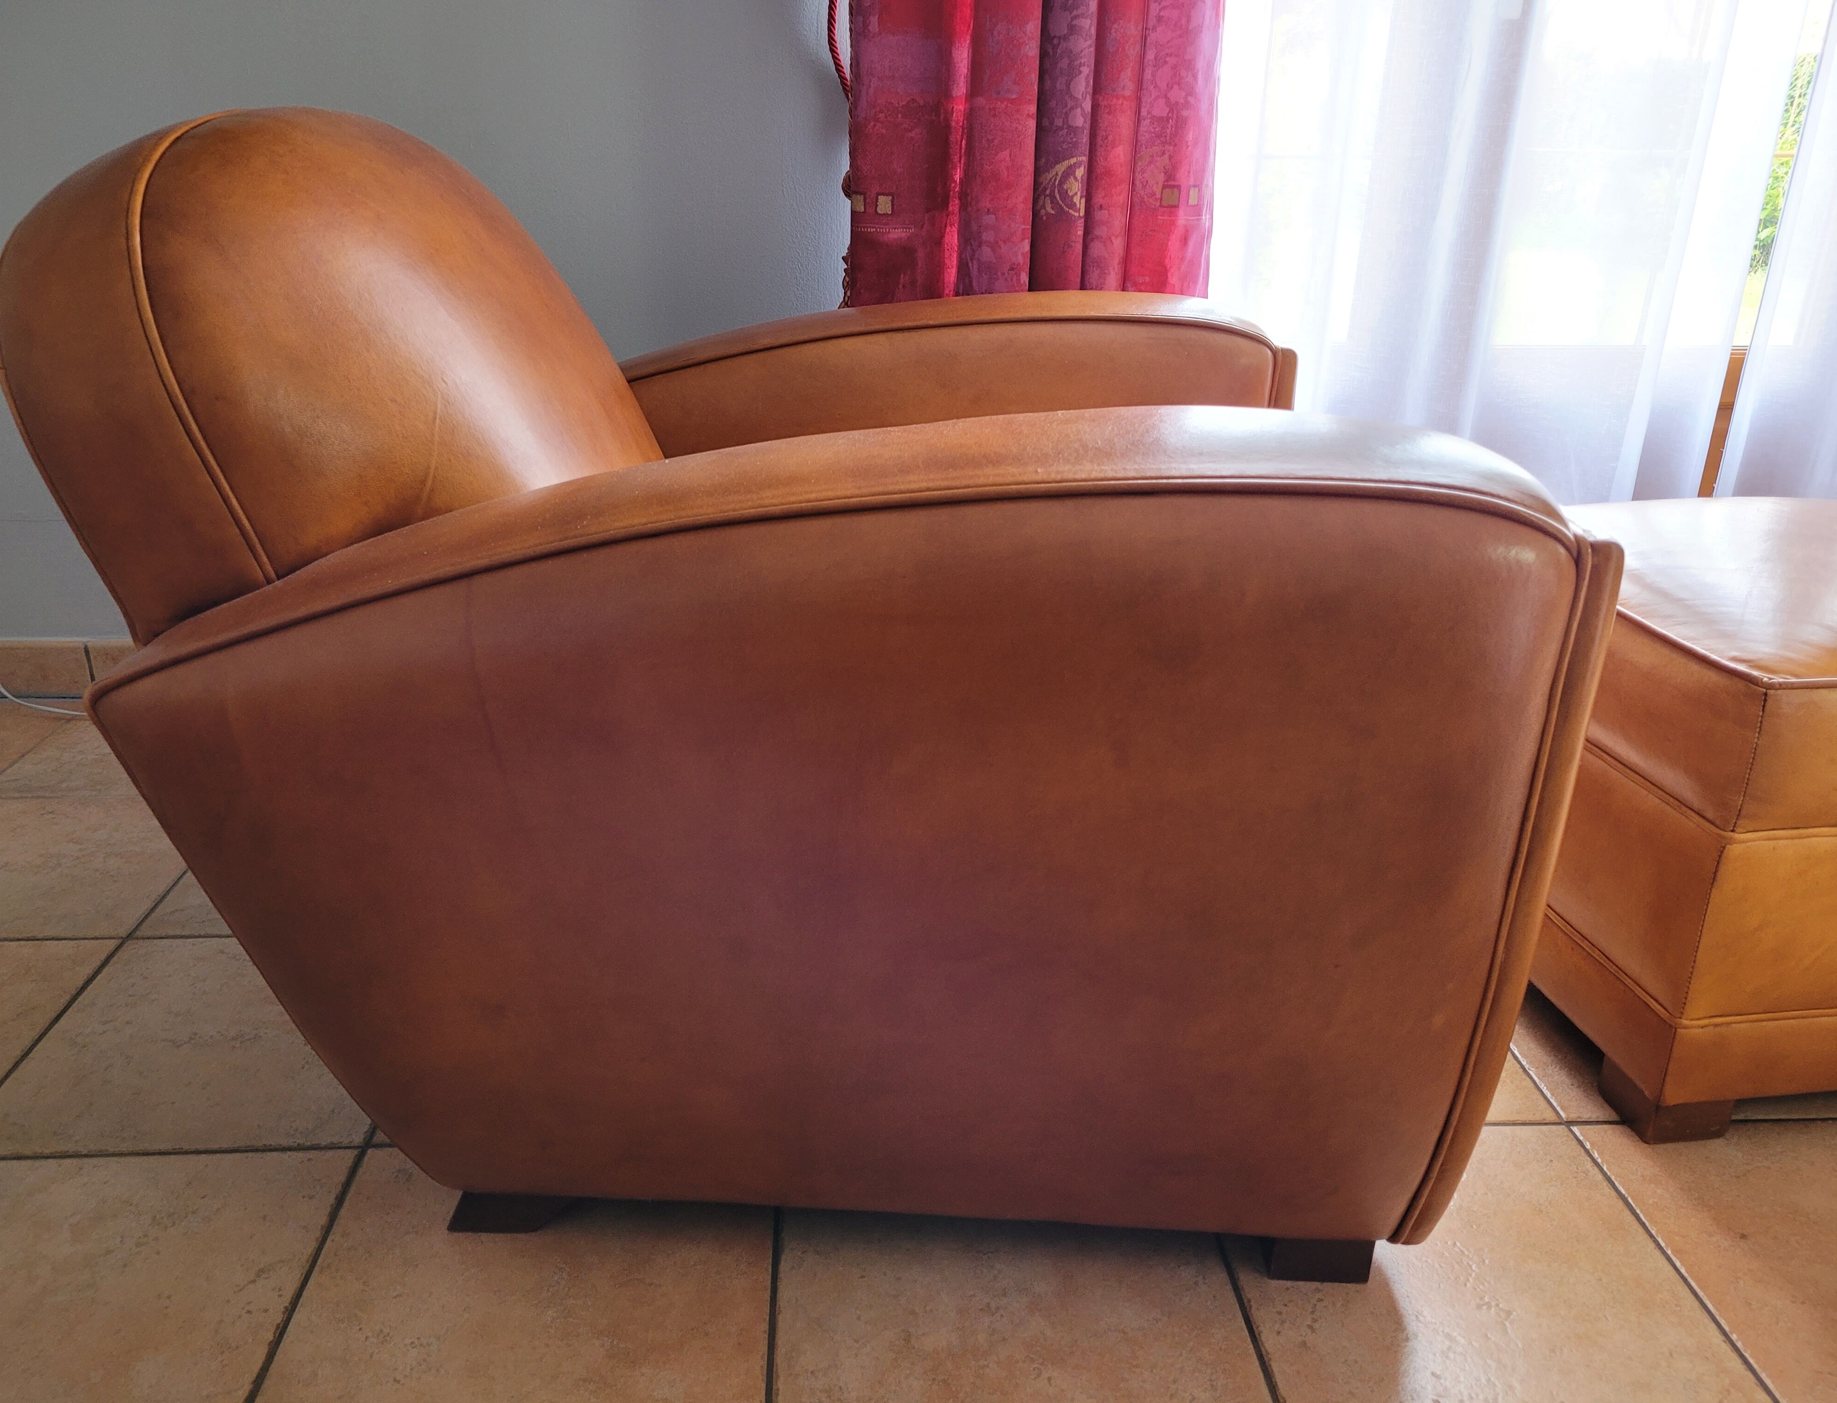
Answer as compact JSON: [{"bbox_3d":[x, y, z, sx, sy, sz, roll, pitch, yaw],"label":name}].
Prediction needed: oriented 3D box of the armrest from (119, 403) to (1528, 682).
[{"bbox_3d":[-0.068,-0.106,0.909,0.879,0.181,0.194,2,21,2],"label":"armrest"}]

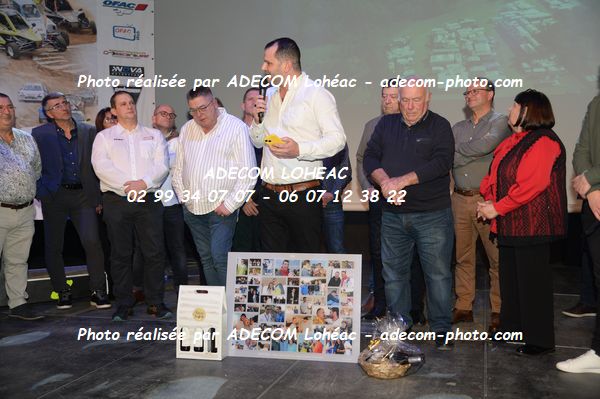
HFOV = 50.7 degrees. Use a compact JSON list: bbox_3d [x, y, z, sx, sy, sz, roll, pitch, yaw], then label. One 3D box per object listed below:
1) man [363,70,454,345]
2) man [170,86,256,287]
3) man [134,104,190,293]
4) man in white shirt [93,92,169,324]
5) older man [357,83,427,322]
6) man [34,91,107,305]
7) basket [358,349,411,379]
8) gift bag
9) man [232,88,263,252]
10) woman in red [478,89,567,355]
[{"bbox_3d":[0.729,0.061,4.147,0.600,1.686,0.440,0,2,14],"label":"man"},{"bbox_3d":[-0.619,0.055,4.505,0.560,1.696,0.400,0,2,9],"label":"man"},{"bbox_3d":[-1.296,-0.005,5.908,0.520,1.738,0.360,-1,2,-22],"label":"man"},{"bbox_3d":[-1.333,0.032,4.898,0.600,1.727,0.400,-1,2,-19],"label":"man in white shirt"},{"bbox_3d":[0.680,0.009,4.723,0.560,1.755,0.380,0,2,16],"label":"older man"},{"bbox_3d":[-1.875,-0.002,5.210,0.580,1.750,0.380,-1,1,-33],"label":"man"},{"bbox_3d":[0.446,0.859,3.320,0.280,0.095,0.270,0,1,7],"label":"basket"},{"bbox_3d":[-0.579,0.713,3.712,0.275,0.430,0.092,0,2,10],"label":"gift bag"},{"bbox_3d":[-0.423,-0.025,5.300,0.540,1.801,0.360,-1,2,-6],"label":"man"},{"bbox_3d":[1.372,0.121,3.858,0.400,1.575,0.500,-2,2,-34],"label":"woman in red"}]

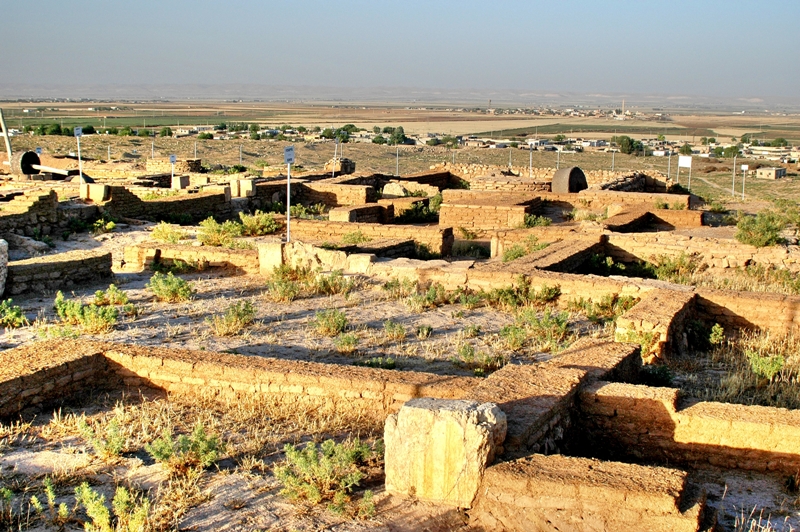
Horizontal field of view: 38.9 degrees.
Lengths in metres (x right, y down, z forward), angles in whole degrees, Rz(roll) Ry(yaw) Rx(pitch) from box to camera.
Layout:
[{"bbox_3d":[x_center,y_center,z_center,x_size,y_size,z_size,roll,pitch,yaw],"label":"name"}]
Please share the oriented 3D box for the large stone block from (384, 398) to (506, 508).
[{"bbox_3d":[0.393,1.583,9.747,0.930,0.750,0.480,4,10,27],"label":"large stone block"}]

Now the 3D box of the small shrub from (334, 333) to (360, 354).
[{"bbox_3d":[-0.728,1.052,15.393,0.317,0.281,0.301,0,8,-3],"label":"small shrub"}]

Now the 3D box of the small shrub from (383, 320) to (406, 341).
[{"bbox_3d":[-0.077,0.896,15.979,0.327,0.250,0.294,0,8,0],"label":"small shrub"}]

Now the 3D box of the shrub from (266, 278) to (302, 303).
[{"bbox_3d":[-1.936,0.393,18.945,0.548,0.355,0.493,0,8,0],"label":"shrub"}]

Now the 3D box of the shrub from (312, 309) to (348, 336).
[{"bbox_3d":[-0.997,0.793,16.213,0.516,0.377,0.465,0,9,0],"label":"shrub"}]

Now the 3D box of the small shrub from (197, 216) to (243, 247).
[{"bbox_3d":[-3.904,-0.782,24.812,0.928,0.590,0.743,0,8,0],"label":"small shrub"}]

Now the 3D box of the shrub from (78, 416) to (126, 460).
[{"bbox_3d":[-2.928,1.659,11.198,0.438,0.390,0.394,0,8,0],"label":"shrub"}]

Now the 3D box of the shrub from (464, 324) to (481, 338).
[{"bbox_3d":[1.012,0.923,16.083,0.247,0.175,0.222,0,8,0],"label":"shrub"}]

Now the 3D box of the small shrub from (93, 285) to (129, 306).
[{"bbox_3d":[-4.864,0.492,19.002,0.587,0.347,0.528,-2,9,-14],"label":"small shrub"}]

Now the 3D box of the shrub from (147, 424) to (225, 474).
[{"bbox_3d":[-1.972,1.668,10.333,0.710,0.430,0.639,-1,9,-11],"label":"shrub"}]

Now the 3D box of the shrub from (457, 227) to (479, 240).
[{"bbox_3d":[1.703,-0.832,28.533,0.538,0.332,0.484,1,8,3],"label":"shrub"}]

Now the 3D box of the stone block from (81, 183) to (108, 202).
[{"bbox_3d":[-9.020,-2.197,33.670,0.720,0.520,0.450,3,9,20],"label":"stone block"}]

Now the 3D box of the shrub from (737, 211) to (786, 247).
[{"bbox_3d":[7.674,-0.790,23.981,1.029,0.718,0.926,3,9,18],"label":"shrub"}]

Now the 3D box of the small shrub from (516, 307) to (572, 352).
[{"bbox_3d":[1.955,0.832,15.267,0.757,0.583,0.681,0,9,0],"label":"small shrub"}]

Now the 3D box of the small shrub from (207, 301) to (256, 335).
[{"bbox_3d":[-2.426,0.733,16.261,0.720,0.481,0.648,0,9,0],"label":"small shrub"}]

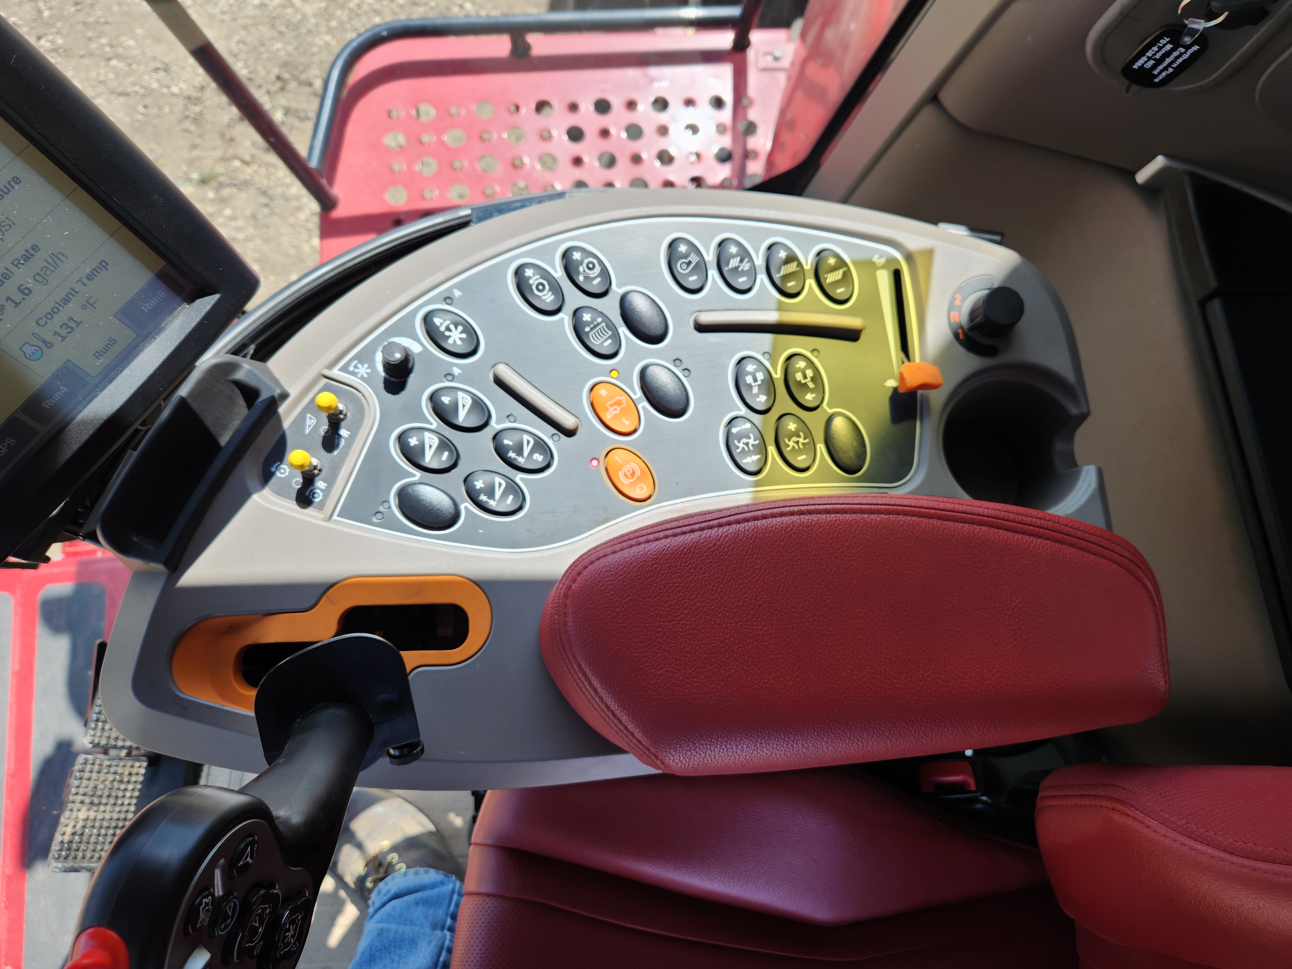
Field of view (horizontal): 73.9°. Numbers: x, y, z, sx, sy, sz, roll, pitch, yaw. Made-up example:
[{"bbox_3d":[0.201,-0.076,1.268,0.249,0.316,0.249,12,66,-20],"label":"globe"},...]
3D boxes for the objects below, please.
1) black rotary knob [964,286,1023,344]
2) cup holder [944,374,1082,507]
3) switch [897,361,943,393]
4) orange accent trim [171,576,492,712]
[{"bbox_3d":[0.220,-0.109,0.540,0.028,0.018,0.027,-32,84,-12],"label":"black rotary knob"},{"bbox_3d":[0.224,-0.015,0.568,0.100,0.076,0.100,1,79,-7],"label":"cup holder"},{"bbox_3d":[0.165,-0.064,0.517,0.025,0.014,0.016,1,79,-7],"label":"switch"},{"bbox_3d":[-0.167,0.086,0.468,0.162,0.020,0.073,1,79,-7],"label":"orange accent trim"}]

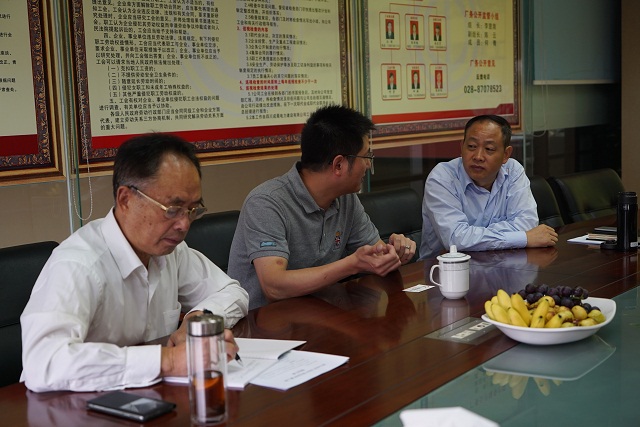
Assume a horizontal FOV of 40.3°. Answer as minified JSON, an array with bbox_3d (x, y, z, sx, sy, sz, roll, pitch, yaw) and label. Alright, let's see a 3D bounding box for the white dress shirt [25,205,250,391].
[{"bbox_3d":[-0.406,0.237,1.913,0.540,0.480,0.620,3,9,39],"label":"white dress shirt"}]

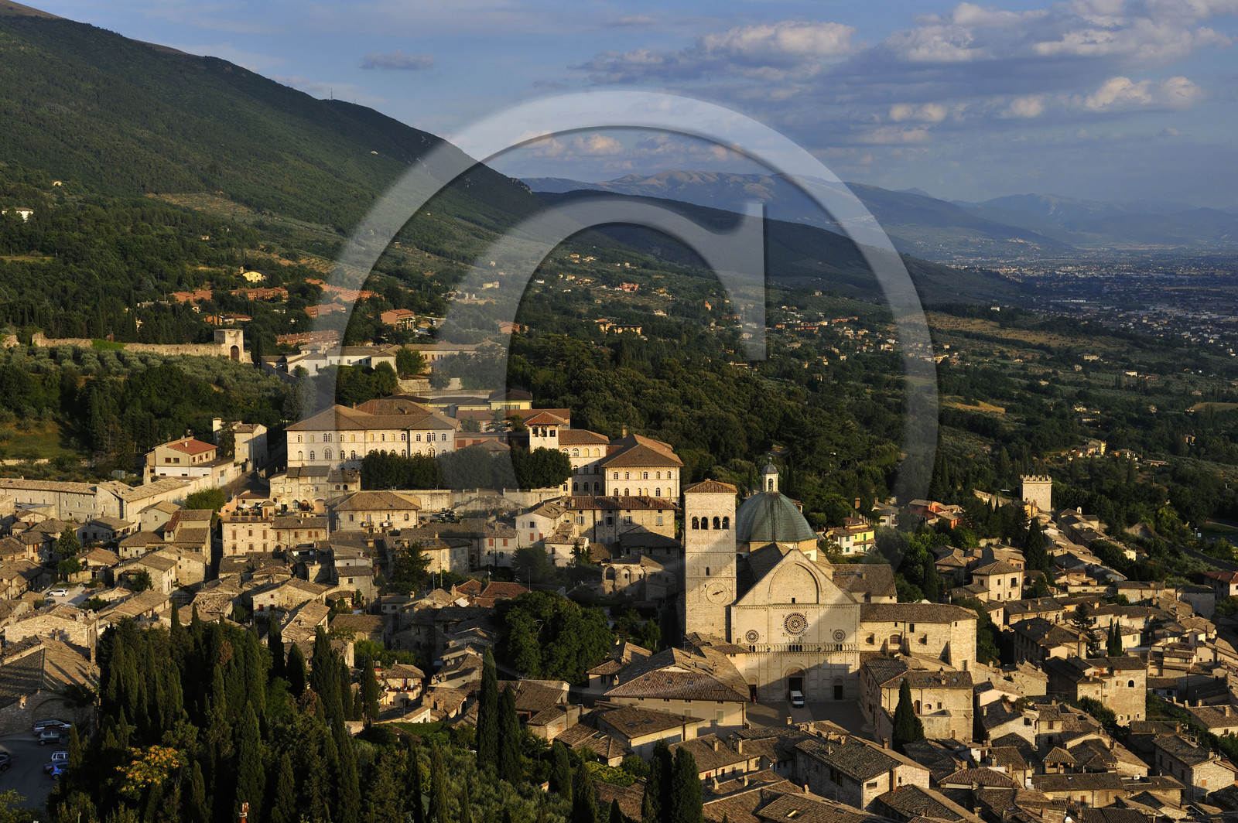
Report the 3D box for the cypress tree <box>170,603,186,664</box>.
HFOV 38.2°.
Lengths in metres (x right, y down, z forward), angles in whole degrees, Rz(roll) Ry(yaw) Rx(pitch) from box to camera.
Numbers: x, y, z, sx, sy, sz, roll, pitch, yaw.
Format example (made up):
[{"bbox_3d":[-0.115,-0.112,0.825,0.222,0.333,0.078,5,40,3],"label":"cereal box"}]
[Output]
[{"bbox_3d":[-55.370,28.780,224.540,2.200,9.600,2.200,0,6,0],"label":"cypress tree"}]

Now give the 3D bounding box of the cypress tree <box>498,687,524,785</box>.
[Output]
[{"bbox_3d":[-14.983,44.475,246.000,3.463,14.468,3.463,-1,6,-4],"label":"cypress tree"}]

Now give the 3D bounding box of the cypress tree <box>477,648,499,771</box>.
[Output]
[{"bbox_3d":[-17.530,39.710,238.930,3.100,16.400,3.100,0,6,0],"label":"cypress tree"}]

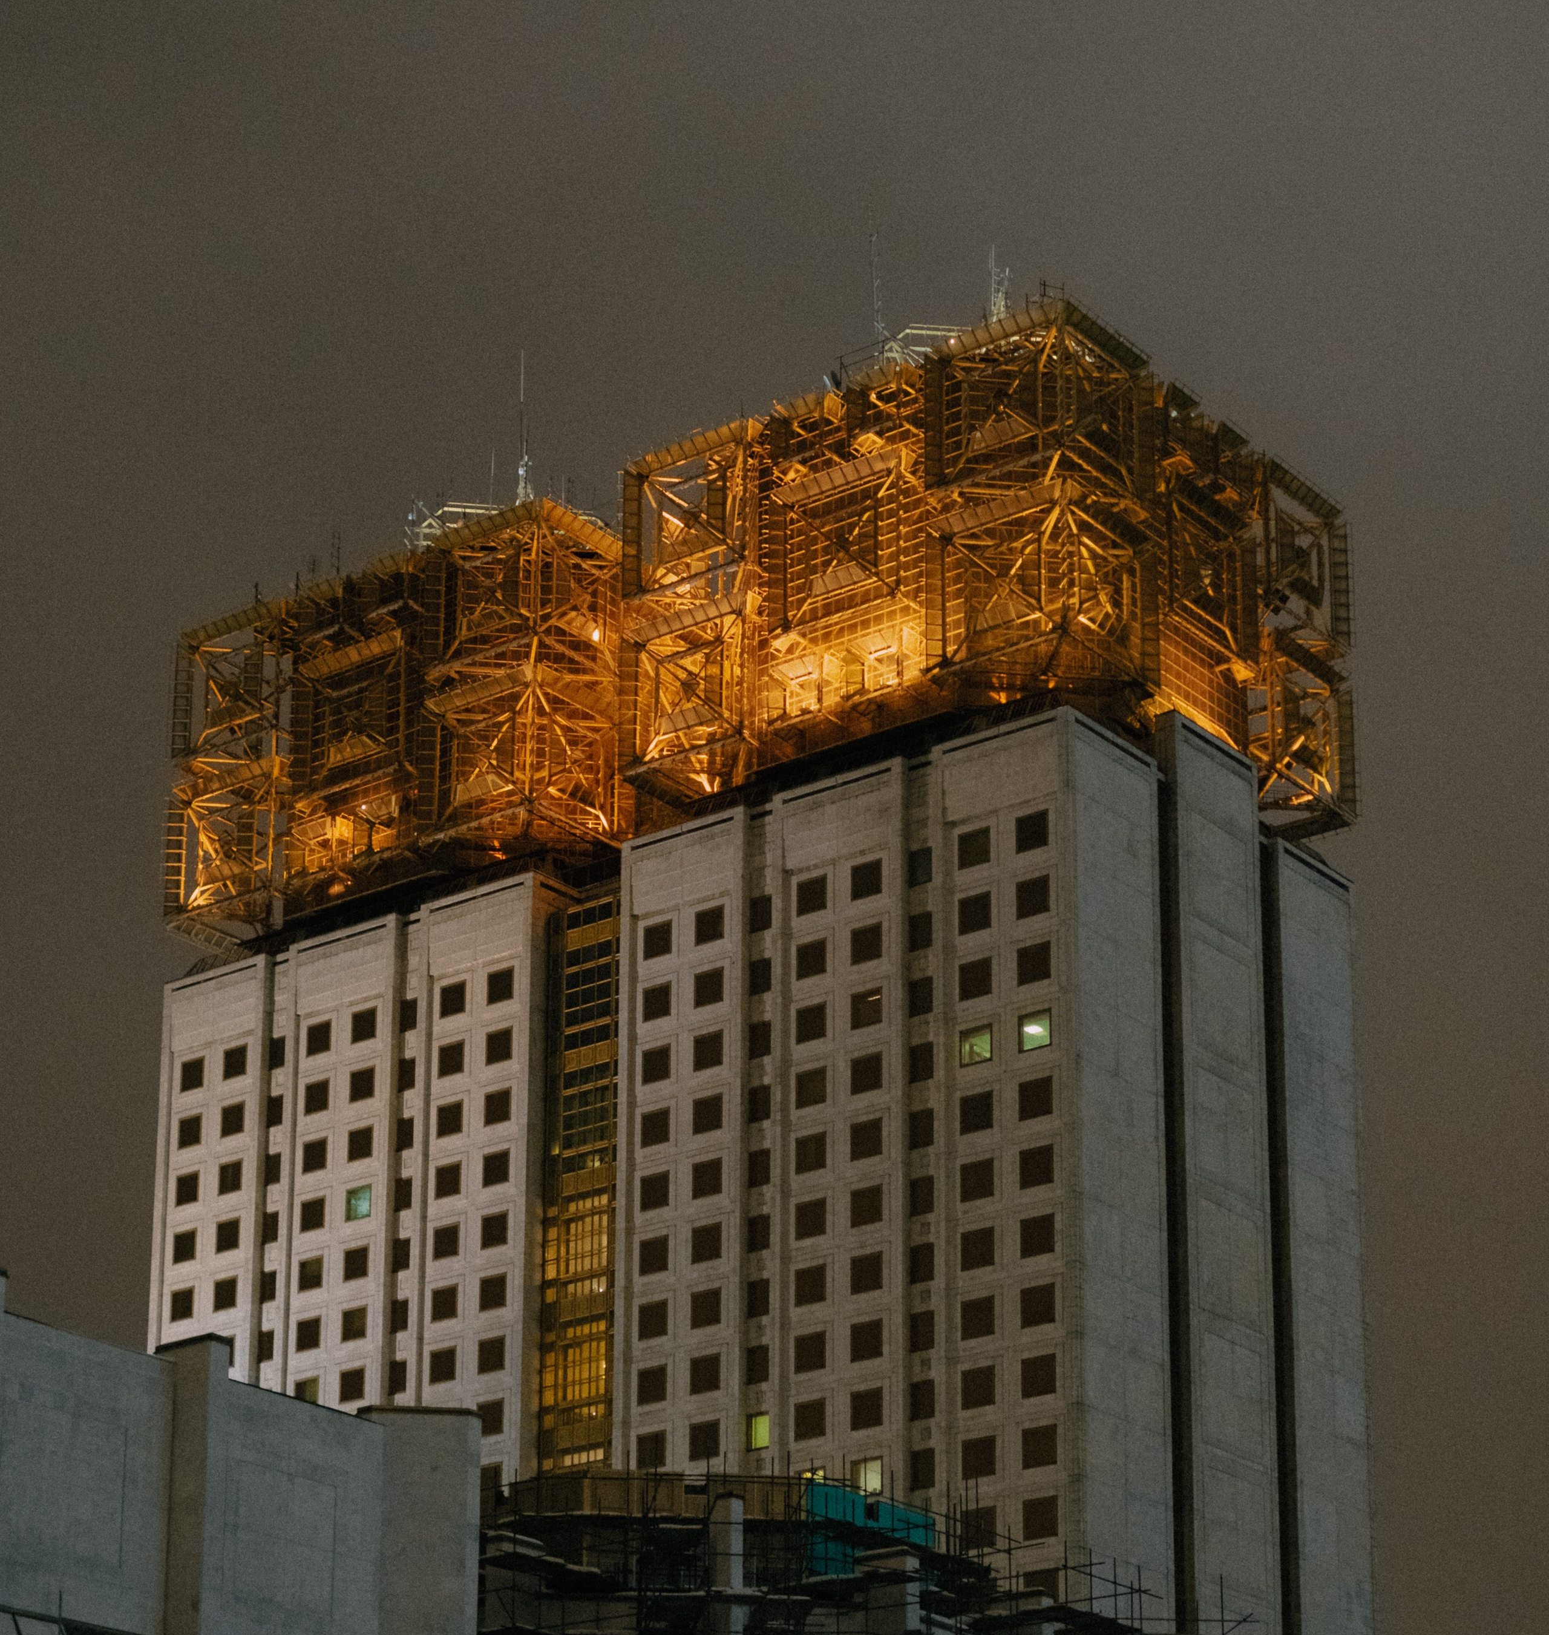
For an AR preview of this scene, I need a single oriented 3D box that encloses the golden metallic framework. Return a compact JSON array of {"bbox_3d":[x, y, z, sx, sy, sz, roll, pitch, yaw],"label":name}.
[{"bbox_3d":[-2.250,-5.710,206.110,67.180,19.510,29.630,-17,-29,35],"label":"golden metallic framework"}]

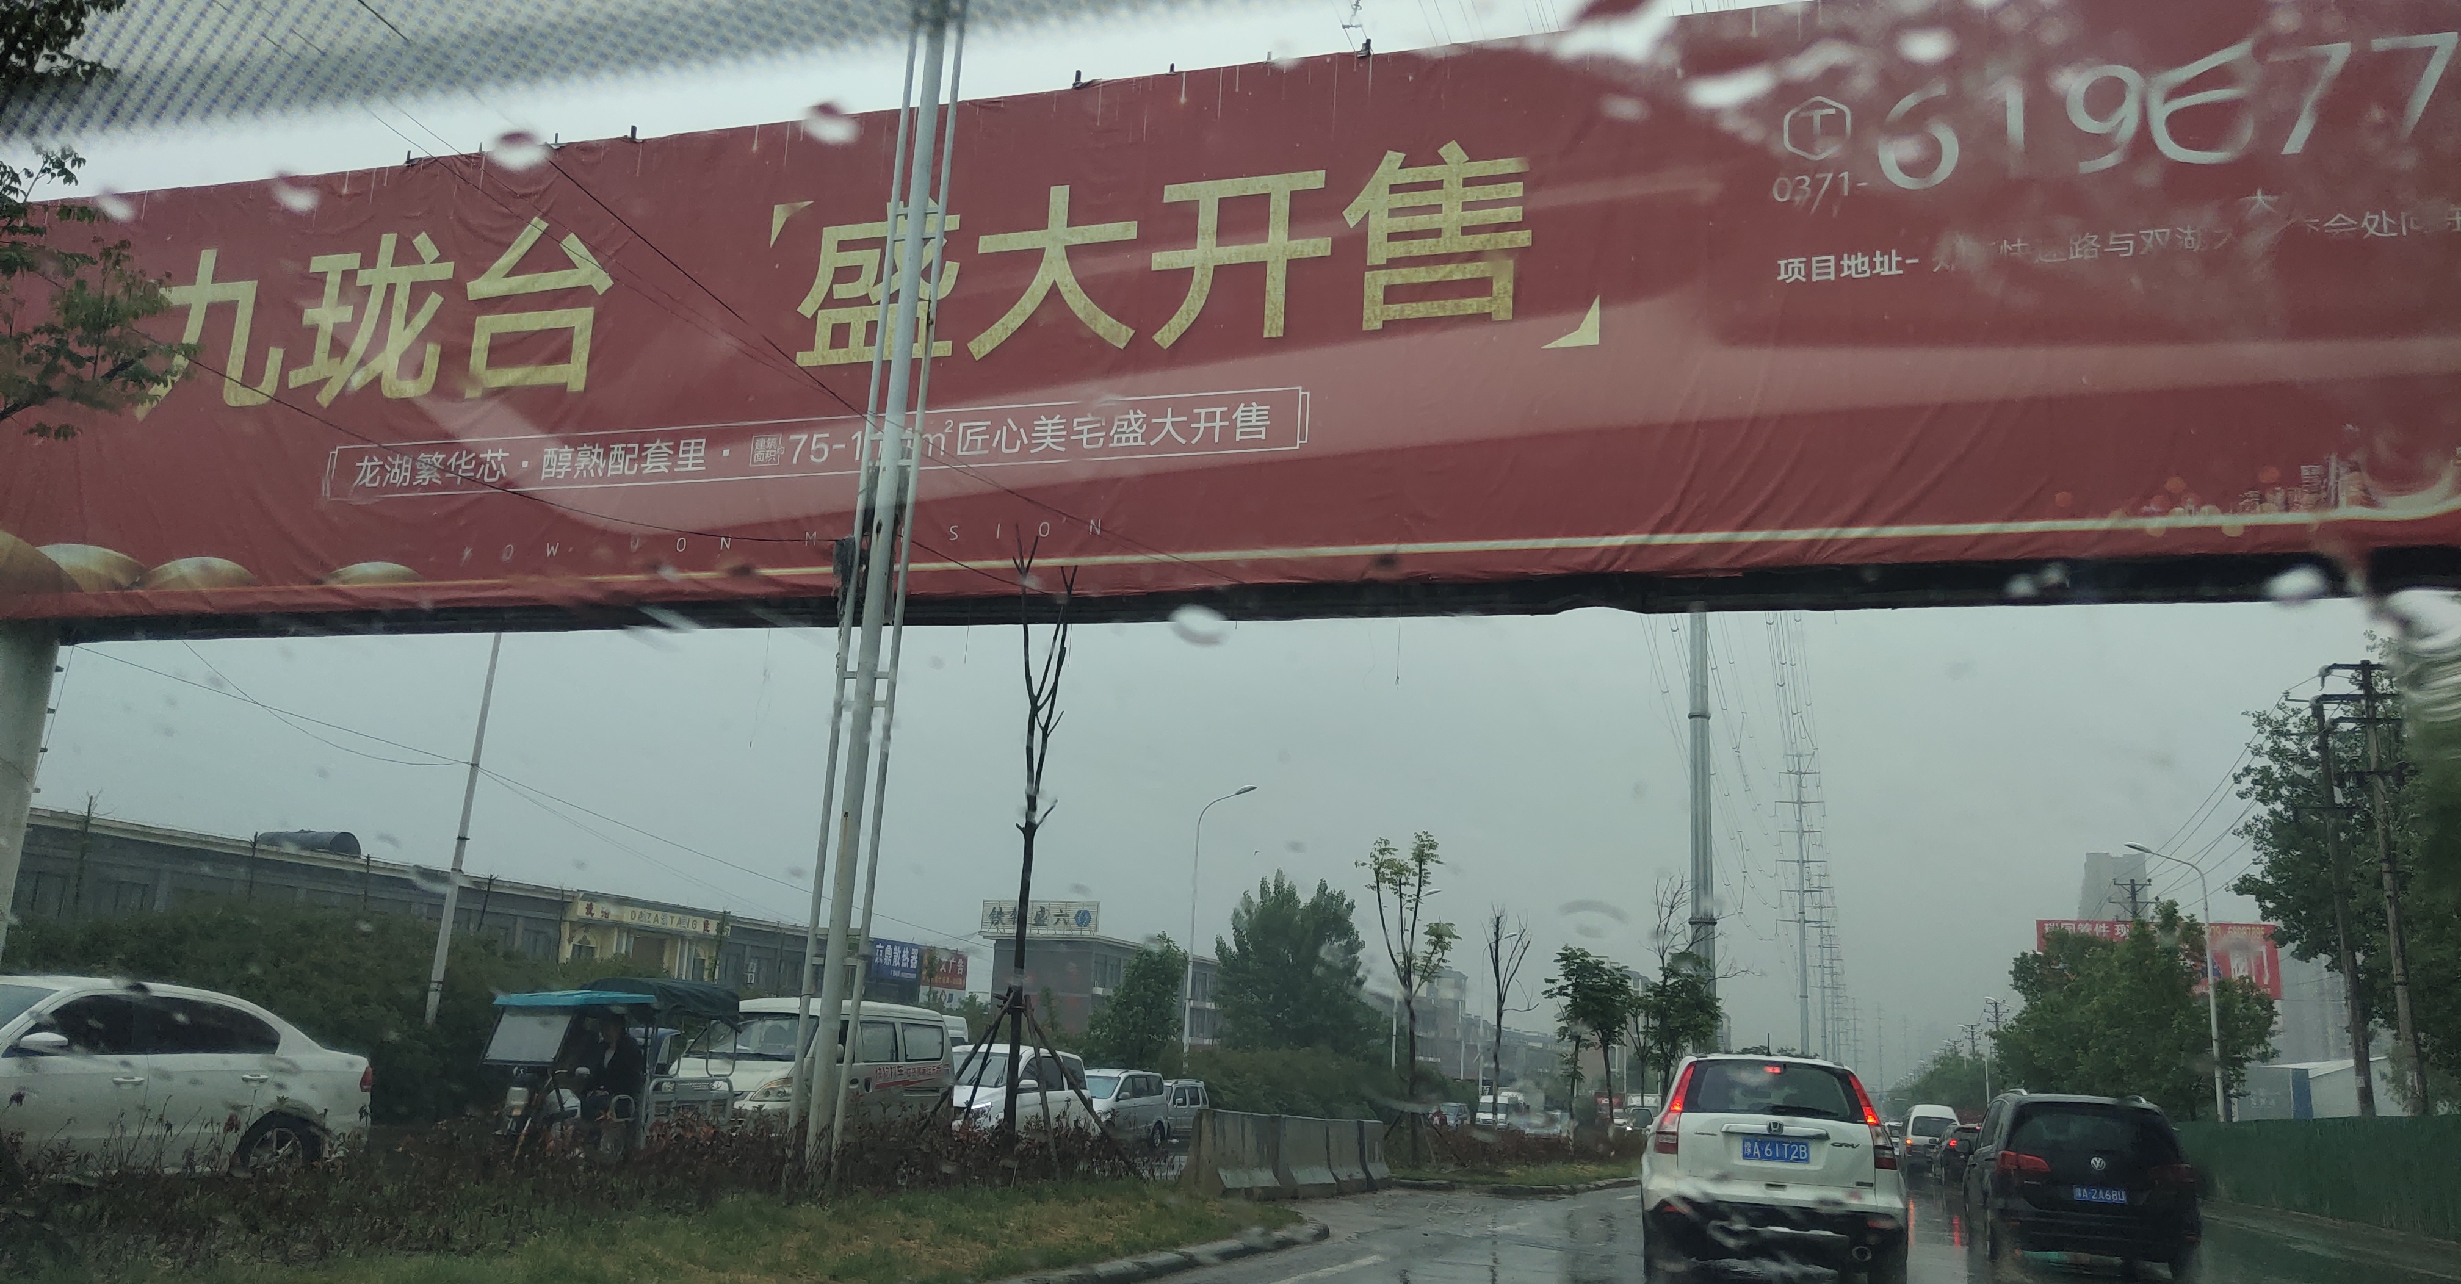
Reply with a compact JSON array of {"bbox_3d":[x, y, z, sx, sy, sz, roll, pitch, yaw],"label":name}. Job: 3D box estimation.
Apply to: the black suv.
[{"bbox_3d":[8.594,5.463,21.750,1.900,1.720,4.820,1,-12,16],"label":"black suv"}]

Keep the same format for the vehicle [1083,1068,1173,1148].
[{"bbox_3d":[-2.888,10.830,49.542,1.700,1.750,4.400,-1,-13,16],"label":"vehicle"}]

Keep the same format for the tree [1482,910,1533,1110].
[{"bbox_3d":[7.354,10.319,56.275,1.200,6.497,1.200,-1,-13,16],"label":"tree"}]

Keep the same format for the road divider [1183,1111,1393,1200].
[{"bbox_3d":[0.953,6.729,28.200,0.550,0.880,9.600,1,-12,15],"label":"road divider"}]

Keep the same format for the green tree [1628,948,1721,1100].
[{"bbox_3d":[16.923,15.546,81.085,3.300,7.492,3.300,-1,-13,16],"label":"green tree"}]

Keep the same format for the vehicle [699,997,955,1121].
[{"bbox_3d":[-5.466,5.787,28.400,1.700,1.950,4.850,1,-12,15],"label":"vehicle"}]

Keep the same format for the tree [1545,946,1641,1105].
[{"bbox_3d":[10.026,11.351,59.000,2.400,5.500,2.400,1,-12,16],"label":"tree"}]

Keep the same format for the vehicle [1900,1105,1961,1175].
[{"bbox_3d":[20.600,14.586,62.645,1.720,1.980,5.000,-1,-13,16],"label":"vehicle"}]

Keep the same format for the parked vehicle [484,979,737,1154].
[{"bbox_3d":[-6.587,4.585,22.800,1.100,1.850,2.950,0,-12,17],"label":"parked vehicle"}]

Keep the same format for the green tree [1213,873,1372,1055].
[{"bbox_3d":[2.490,14.204,85.000,5.600,9.700,5.600,1,-12,16],"label":"green tree"}]

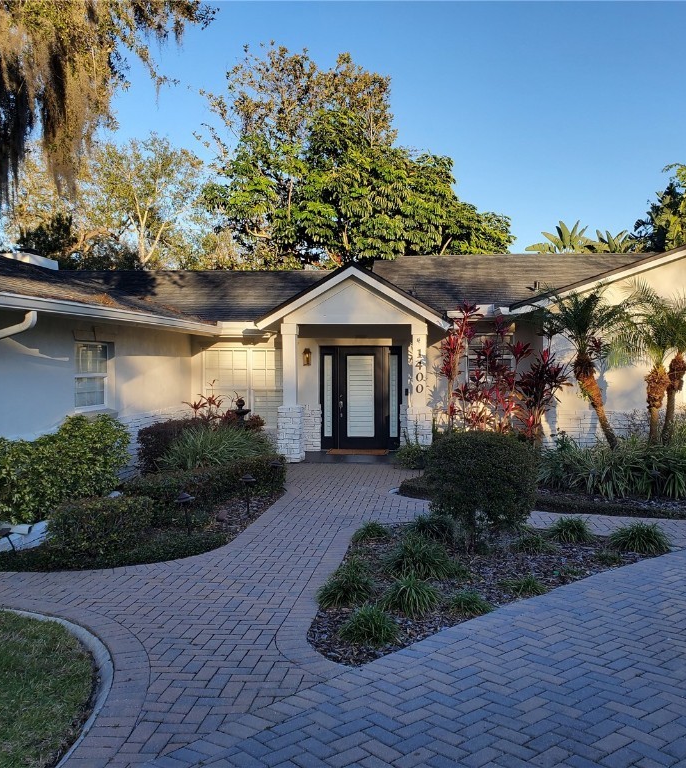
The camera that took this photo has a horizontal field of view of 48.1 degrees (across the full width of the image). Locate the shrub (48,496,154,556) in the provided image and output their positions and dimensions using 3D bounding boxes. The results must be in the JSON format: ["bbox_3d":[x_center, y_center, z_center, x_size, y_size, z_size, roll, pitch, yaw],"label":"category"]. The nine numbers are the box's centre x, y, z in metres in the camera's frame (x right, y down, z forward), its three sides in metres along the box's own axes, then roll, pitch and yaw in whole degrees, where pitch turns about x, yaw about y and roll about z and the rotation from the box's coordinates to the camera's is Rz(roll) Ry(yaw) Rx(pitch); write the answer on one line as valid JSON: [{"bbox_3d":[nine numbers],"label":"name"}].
[{"bbox_3d":[-2.445,1.364,7.756,1.050,0.500,0.850,0,2,5],"label":"shrub"}]

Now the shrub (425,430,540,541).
[{"bbox_3d":[1.317,0.977,7.391,1.080,1.100,1.060,0,2,5],"label":"shrub"}]

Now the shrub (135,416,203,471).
[{"bbox_3d":[-2.781,1.016,12.546,1.200,0.900,1.150,0,2,5],"label":"shrub"}]

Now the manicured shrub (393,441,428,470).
[{"bbox_3d":[1.225,1.179,13.553,0.660,0.500,0.620,0,2,5],"label":"manicured shrub"}]

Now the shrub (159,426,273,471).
[{"bbox_3d":[-2.031,1.088,12.349,1.800,0.750,1.250,0,2,5],"label":"shrub"}]

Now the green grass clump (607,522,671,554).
[{"bbox_3d":[2.720,1.365,7.055,0.580,0.290,0.550,0,2,5],"label":"green grass clump"}]

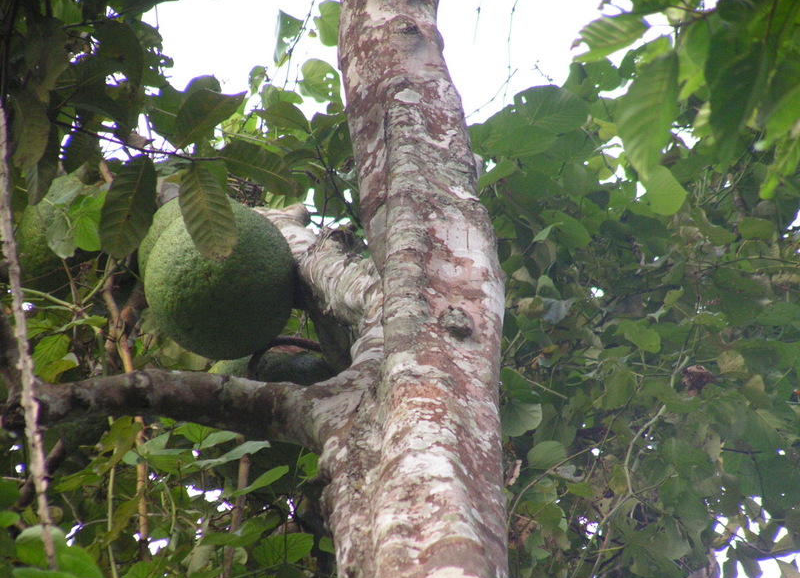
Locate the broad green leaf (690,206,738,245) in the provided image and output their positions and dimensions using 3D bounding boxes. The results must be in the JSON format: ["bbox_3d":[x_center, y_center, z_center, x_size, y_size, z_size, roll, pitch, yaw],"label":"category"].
[{"bbox_3d":[0.680,-0.137,17.200,0.030,0.121,0.061,-30,-28,-57],"label":"broad green leaf"}]

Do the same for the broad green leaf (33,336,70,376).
[{"bbox_3d":[-0.771,0.149,17.600,0.080,0.106,0.025,27,17,-9],"label":"broad green leaf"}]

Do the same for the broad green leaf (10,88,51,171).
[{"bbox_3d":[-0.707,-0.303,15.200,0.073,0.164,0.030,-11,-20,9],"label":"broad green leaf"}]

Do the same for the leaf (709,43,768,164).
[{"bbox_3d":[0.651,-0.357,15.300,0.106,0.241,0.026,14,19,-5],"label":"leaf"}]

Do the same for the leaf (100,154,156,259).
[{"bbox_3d":[-0.500,-0.152,14.700,0.096,0.192,0.037,14,-19,5],"label":"leaf"}]

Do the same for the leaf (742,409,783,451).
[{"bbox_3d":[0.784,0.306,17.200,0.095,0.104,0.025,-50,-16,19],"label":"leaf"}]

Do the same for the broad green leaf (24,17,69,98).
[{"bbox_3d":[-0.729,-0.478,16.400,0.092,0.175,0.025,-6,19,2],"label":"broad green leaf"}]

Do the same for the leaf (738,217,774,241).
[{"bbox_3d":[0.718,-0.124,16.000,0.072,0.048,0.032,0,-20,0],"label":"leaf"}]

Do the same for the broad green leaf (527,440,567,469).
[{"bbox_3d":[0.324,0.366,17.600,0.094,0.073,0.025,-17,18,6],"label":"broad green leaf"}]

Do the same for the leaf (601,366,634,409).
[{"bbox_3d":[0.487,0.223,17.800,0.076,0.104,0.025,18,18,-6],"label":"leaf"}]

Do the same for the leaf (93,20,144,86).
[{"bbox_3d":[-0.584,-0.491,16.500,0.106,0.145,0.026,12,19,-4],"label":"leaf"}]

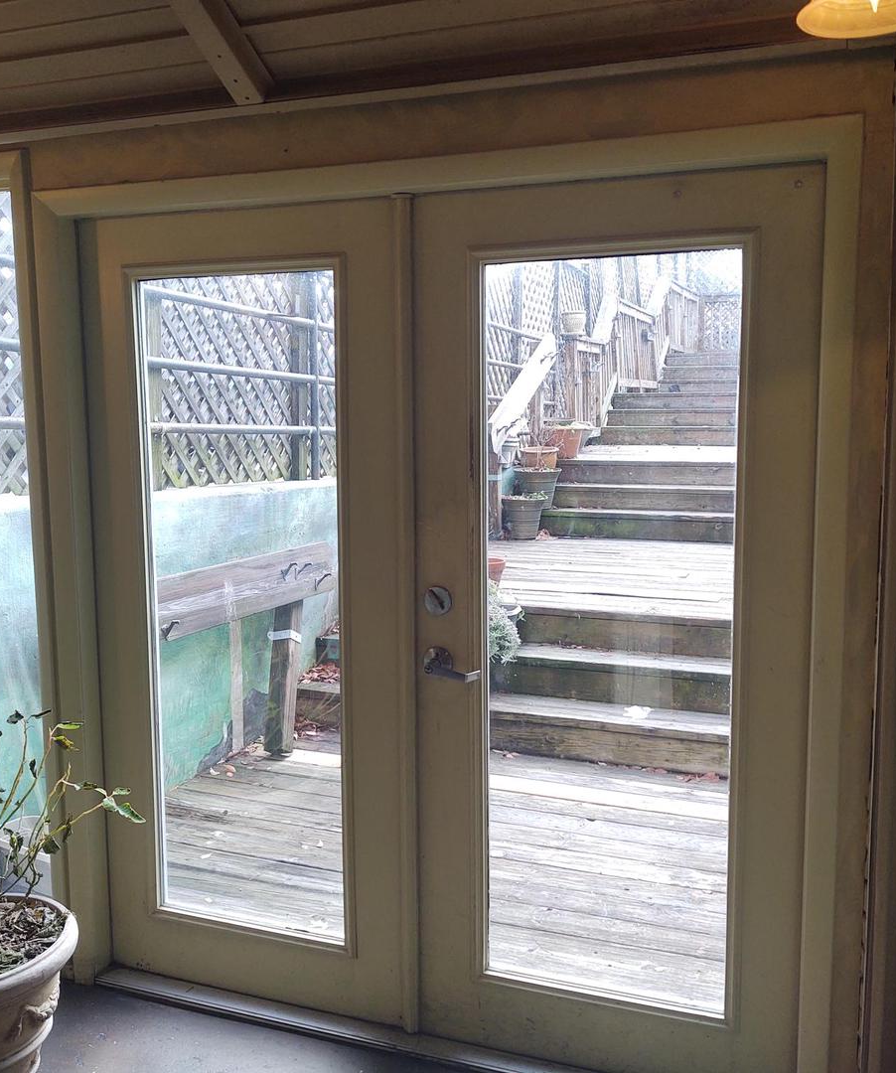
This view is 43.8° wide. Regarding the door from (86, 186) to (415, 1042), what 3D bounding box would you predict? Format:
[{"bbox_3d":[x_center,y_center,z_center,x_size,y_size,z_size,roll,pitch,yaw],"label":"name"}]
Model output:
[{"bbox_3d":[-0.491,0.203,2.754,0.904,1.959,0.055,2,7,21],"label":"door"}]

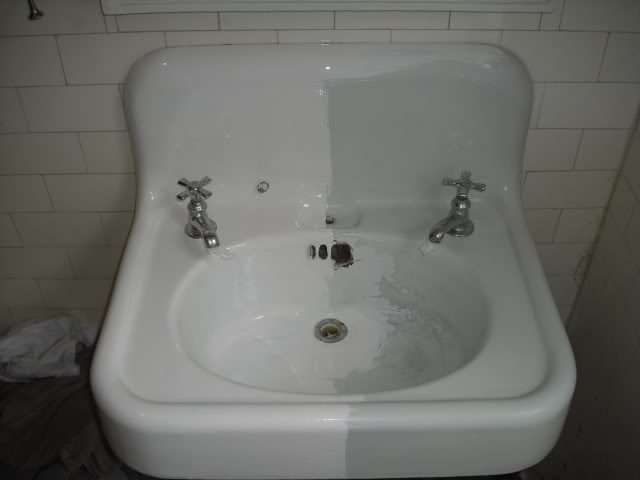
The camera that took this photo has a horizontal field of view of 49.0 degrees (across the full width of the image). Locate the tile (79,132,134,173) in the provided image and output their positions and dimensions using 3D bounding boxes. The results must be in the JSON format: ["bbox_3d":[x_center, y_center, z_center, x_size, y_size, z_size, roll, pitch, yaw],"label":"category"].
[{"bbox_3d":[-0.285,-0.137,1.076,0.152,0.076,0.010,0,42,0],"label":"tile"}]

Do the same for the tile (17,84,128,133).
[{"bbox_3d":[-0.360,-0.195,1.035,0.152,0.076,0.009,0,42,0],"label":"tile"}]

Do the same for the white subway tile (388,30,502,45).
[{"bbox_3d":[0.172,-0.257,0.974,0.152,0.076,0.010,0,42,0],"label":"white subway tile"}]

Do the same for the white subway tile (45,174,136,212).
[{"bbox_3d":[-0.360,-0.078,1.128,0.152,0.076,0.010,0,42,0],"label":"white subway tile"}]

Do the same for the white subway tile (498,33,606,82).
[{"bbox_3d":[0.321,-0.255,0.975,0.152,0.076,0.010,0,42,0],"label":"white subway tile"}]

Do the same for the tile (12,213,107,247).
[{"bbox_3d":[-0.438,-0.020,1.190,0.152,0.076,0.009,0,42,0],"label":"tile"}]

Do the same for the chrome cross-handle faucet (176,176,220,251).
[{"bbox_3d":[-0.177,-0.041,1.050,0.055,0.089,0.089,-18,45,-19],"label":"chrome cross-handle faucet"}]

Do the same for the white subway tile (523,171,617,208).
[{"bbox_3d":[0.401,-0.083,1.139,0.147,0.076,0.009,0,42,0],"label":"white subway tile"}]

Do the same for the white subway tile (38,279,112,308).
[{"bbox_3d":[-0.435,0.096,1.285,0.152,0.076,0.010,0,42,0],"label":"white subway tile"}]

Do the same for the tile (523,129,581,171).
[{"bbox_3d":[0.322,-0.141,1.087,0.152,0.076,0.009,0,42,0],"label":"tile"}]

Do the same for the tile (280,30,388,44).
[{"bbox_3d":[0.020,-0.257,0.973,0.152,0.076,0.010,0,42,0],"label":"tile"}]

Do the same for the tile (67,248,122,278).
[{"bbox_3d":[-0.361,0.038,1.233,0.152,0.076,0.010,0,42,0],"label":"tile"}]

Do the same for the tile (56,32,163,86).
[{"bbox_3d":[-0.285,-0.254,0.983,0.152,0.076,0.009,0,42,0],"label":"tile"}]

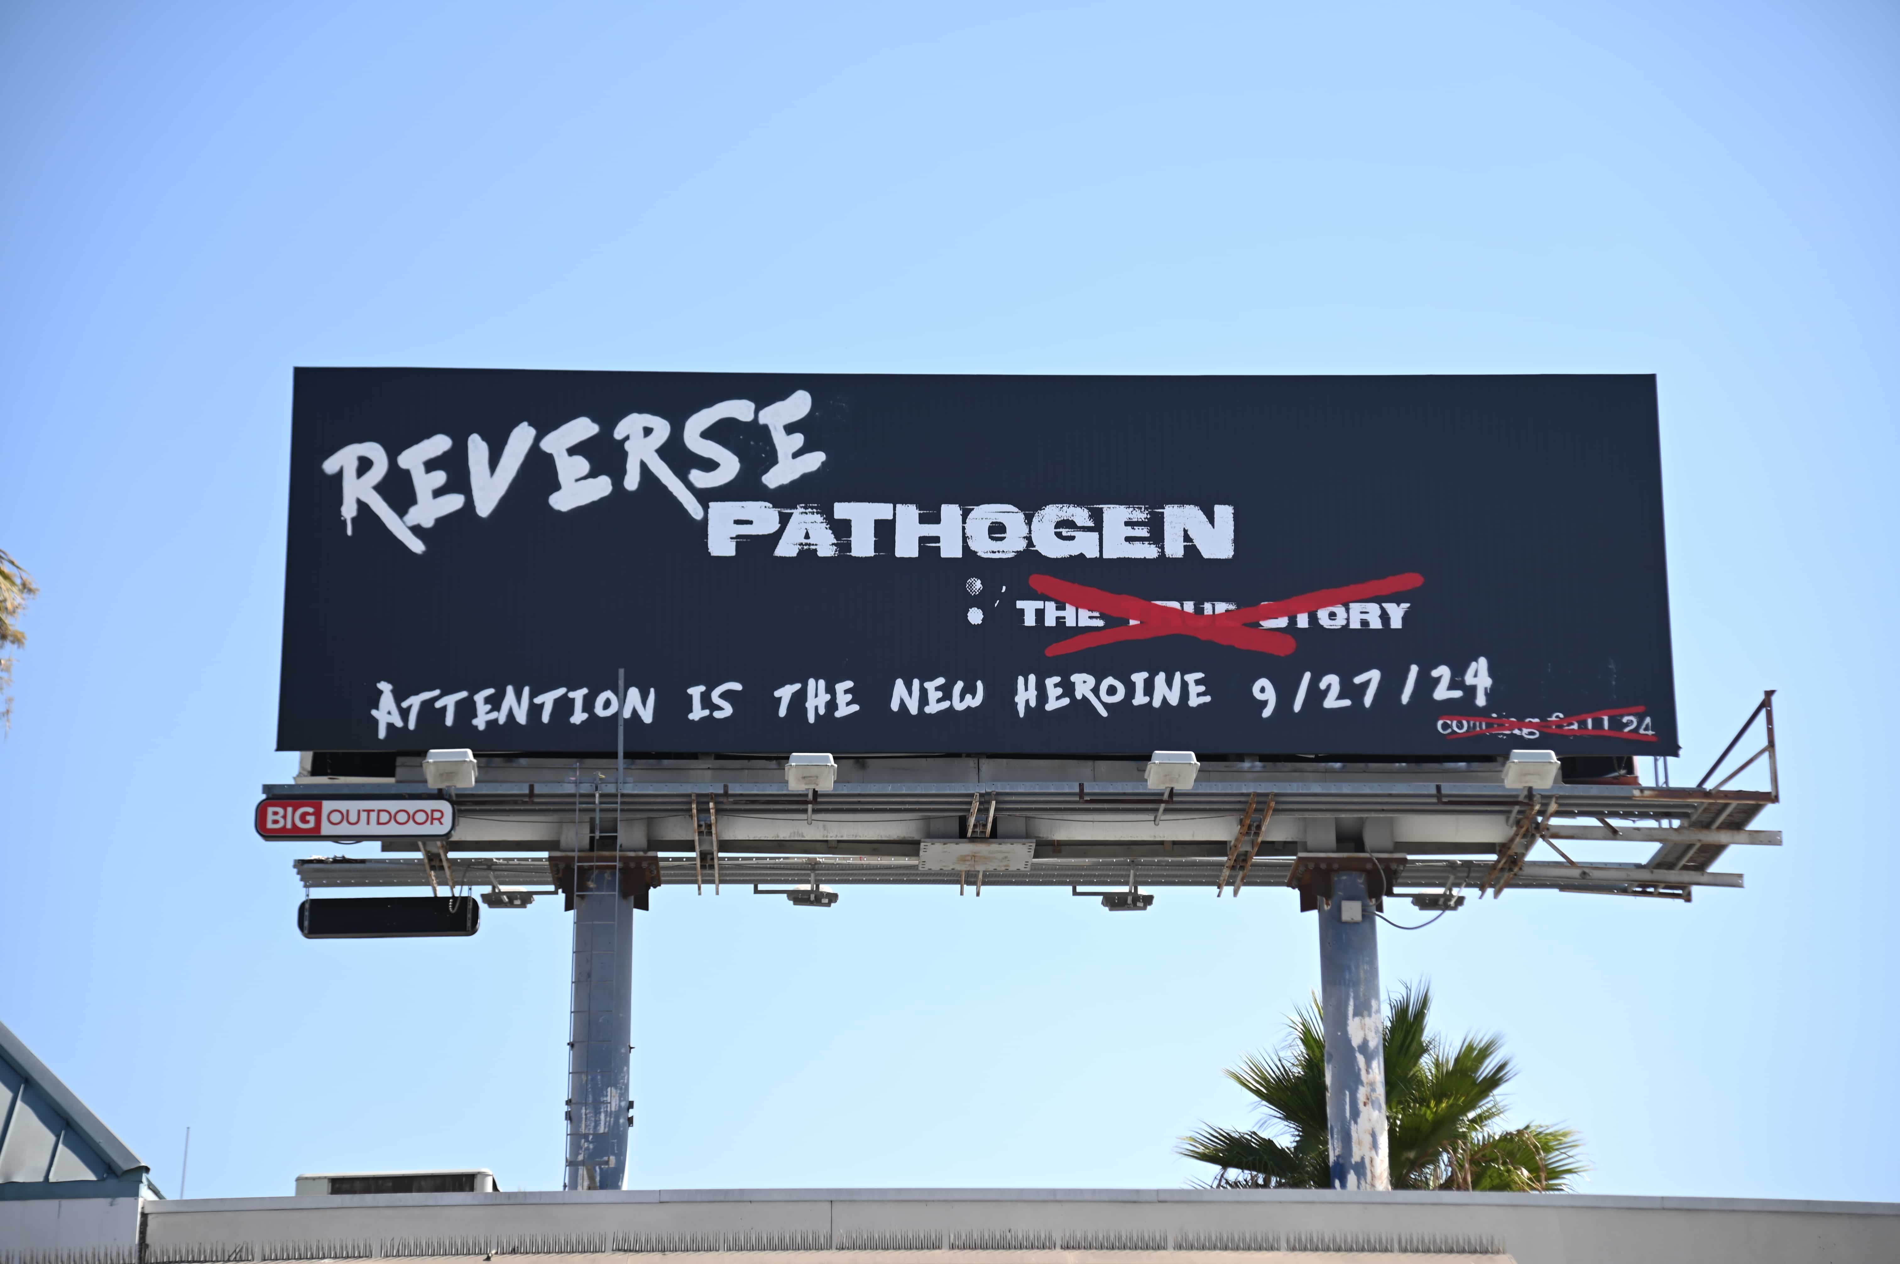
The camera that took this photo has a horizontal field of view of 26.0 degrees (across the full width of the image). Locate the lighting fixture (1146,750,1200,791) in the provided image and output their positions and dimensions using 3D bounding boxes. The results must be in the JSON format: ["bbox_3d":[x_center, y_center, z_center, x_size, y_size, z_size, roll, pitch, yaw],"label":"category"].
[{"bbox_3d":[2.254,1.404,41.640,0.530,0.340,0.400,0,-17,-2],"label":"lighting fixture"}]

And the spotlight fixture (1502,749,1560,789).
[{"bbox_3d":[5.904,1.393,41.745,0.530,0.340,0.400,0,-17,-2],"label":"spotlight fixture"}]

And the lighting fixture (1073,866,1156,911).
[{"bbox_3d":[1.787,2.822,45.220,0.880,0.380,0.450,0,-17,-2],"label":"lighting fixture"}]

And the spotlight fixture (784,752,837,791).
[{"bbox_3d":[-1.401,1.408,41.538,0.530,0.340,0.400,0,-17,-2],"label":"spotlight fixture"}]

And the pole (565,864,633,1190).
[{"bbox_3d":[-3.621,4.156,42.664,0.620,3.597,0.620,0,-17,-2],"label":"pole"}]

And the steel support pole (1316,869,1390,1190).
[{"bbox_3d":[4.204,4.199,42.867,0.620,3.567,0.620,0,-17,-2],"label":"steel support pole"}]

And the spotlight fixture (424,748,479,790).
[{"bbox_3d":[-5.032,1.375,41.448,0.530,0.340,0.400,0,-17,-2],"label":"spotlight fixture"}]

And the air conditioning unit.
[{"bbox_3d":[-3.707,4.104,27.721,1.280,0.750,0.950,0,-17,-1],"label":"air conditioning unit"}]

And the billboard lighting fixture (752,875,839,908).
[{"bbox_3d":[-1.693,2.840,45.118,0.930,0.280,0.420,0,-17,-2],"label":"billboard lighting fixture"}]

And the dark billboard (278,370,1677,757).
[{"bbox_3d":[0.318,-0.725,43.642,14.650,4.280,0.300,0,-17,-2],"label":"dark billboard"}]

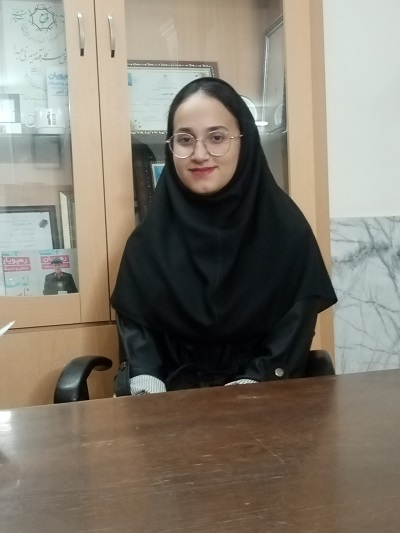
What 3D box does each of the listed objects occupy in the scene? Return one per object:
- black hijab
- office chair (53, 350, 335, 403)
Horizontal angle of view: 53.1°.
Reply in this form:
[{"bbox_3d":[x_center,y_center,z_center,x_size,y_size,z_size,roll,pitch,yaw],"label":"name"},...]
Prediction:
[{"bbox_3d":[0.042,-0.140,0.891,0.470,0.560,0.310,-2,2,7],"label":"black hijab"},{"bbox_3d":[-0.003,0.411,0.884,0.610,0.980,0.620,-2,2,6],"label":"office chair"}]

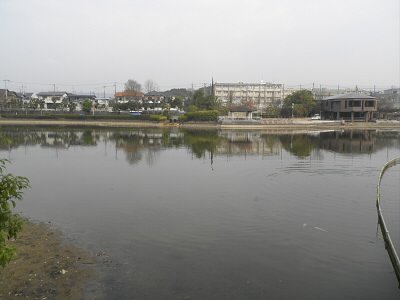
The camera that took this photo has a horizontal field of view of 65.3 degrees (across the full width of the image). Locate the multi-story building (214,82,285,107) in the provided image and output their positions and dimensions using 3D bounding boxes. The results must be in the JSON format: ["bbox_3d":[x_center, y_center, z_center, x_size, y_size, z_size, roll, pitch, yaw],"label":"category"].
[{"bbox_3d":[28.549,-32.723,187.525,43.000,14.860,10.500,-1,7,-11],"label":"multi-story building"}]

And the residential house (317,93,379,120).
[{"bbox_3d":[40.569,-12.066,88.205,14.000,7.730,11.500,1,6,8],"label":"residential house"}]

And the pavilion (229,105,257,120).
[{"bbox_3d":[10.948,-9.529,79.433,6.500,3.920,5.800,0,6,0],"label":"pavilion"}]

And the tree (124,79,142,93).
[{"bbox_3d":[-24.592,-20.997,115.381,6.300,10.470,6.200,0,6,0],"label":"tree"}]

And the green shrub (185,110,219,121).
[{"bbox_3d":[0.409,-9.287,84.994,9.200,2.740,3.000,0,6,0],"label":"green shrub"}]

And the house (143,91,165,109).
[{"bbox_3d":[-19.298,-20.843,129.485,9.500,7.070,8.000,-1,6,-6],"label":"house"}]

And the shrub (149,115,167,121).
[{"bbox_3d":[-11.788,-8.958,86.541,5.000,1.650,2.000,0,6,0],"label":"shrub"}]

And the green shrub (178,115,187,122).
[{"bbox_3d":[-4.799,-8.679,85.566,2.300,1.980,2.000,0,6,0],"label":"green shrub"}]

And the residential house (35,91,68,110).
[{"bbox_3d":[-70.594,-23.398,148.318,12.000,8.580,8.000,0,6,-3],"label":"residential house"}]

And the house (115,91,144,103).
[{"bbox_3d":[-30.373,-21.744,134.416,12.000,7.540,9.000,-1,6,-6],"label":"house"}]

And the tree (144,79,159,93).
[{"bbox_3d":[-17.477,-20.424,112.426,5.000,10.130,5.000,0,6,0],"label":"tree"}]

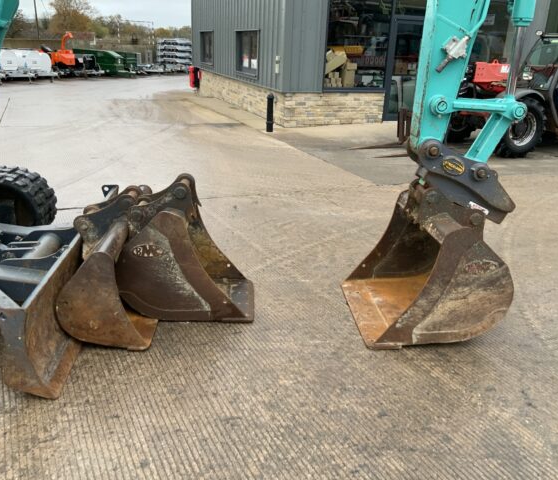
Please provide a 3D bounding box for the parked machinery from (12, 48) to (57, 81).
[{"bbox_3d":[-12.500,-8.871,27.293,2.800,1.520,1.400,9,21,17],"label":"parked machinery"}]

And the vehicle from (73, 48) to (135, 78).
[{"bbox_3d":[-10.326,-10.637,32.365,3.600,1.500,1.500,7,21,13],"label":"vehicle"}]

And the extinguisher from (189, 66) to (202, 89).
[{"bbox_3d":[-3.020,-5.900,19.400,0.380,0.760,0.350,-5,21,-20],"label":"extinguisher"}]

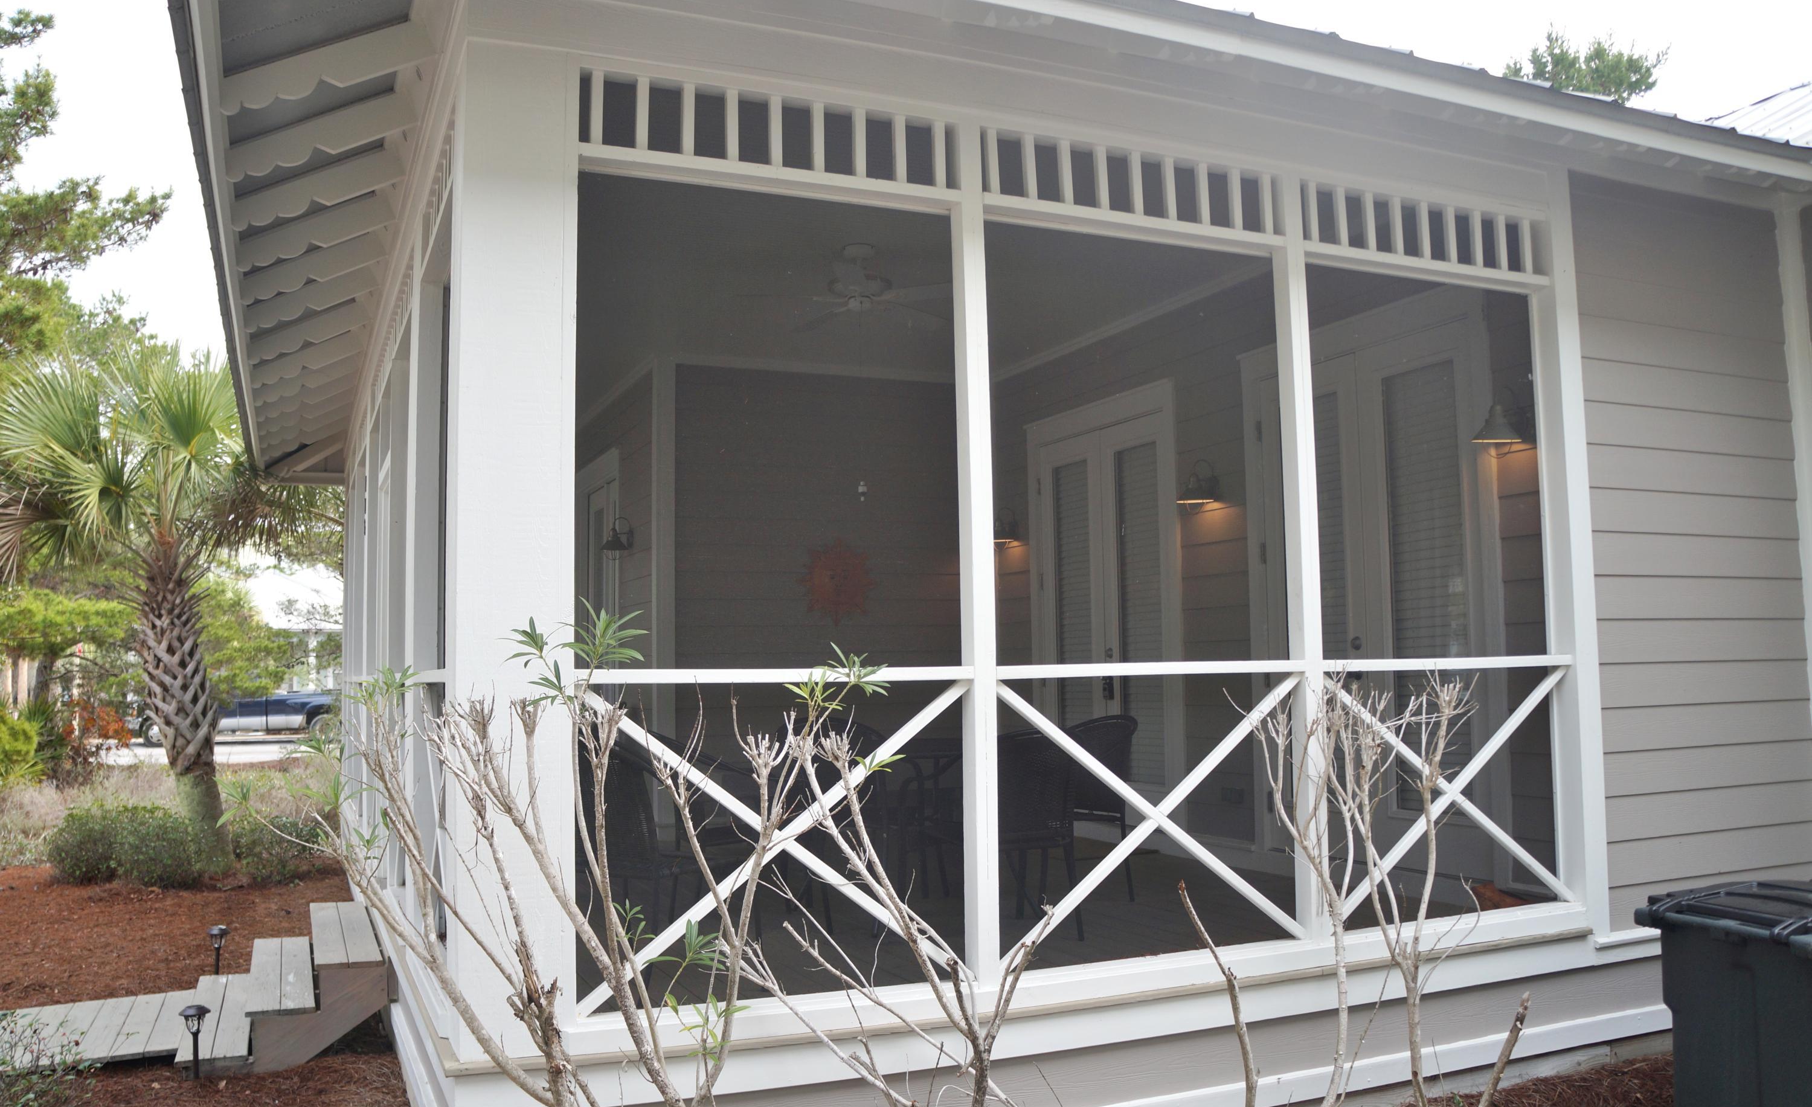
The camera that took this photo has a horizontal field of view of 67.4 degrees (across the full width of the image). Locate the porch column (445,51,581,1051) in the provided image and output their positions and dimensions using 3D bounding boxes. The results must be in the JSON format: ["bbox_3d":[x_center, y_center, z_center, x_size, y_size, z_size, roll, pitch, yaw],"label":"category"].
[{"bbox_3d":[-1.165,-0.031,4.026,0.305,2.880,0.300,1,-5,-24],"label":"porch column"}]

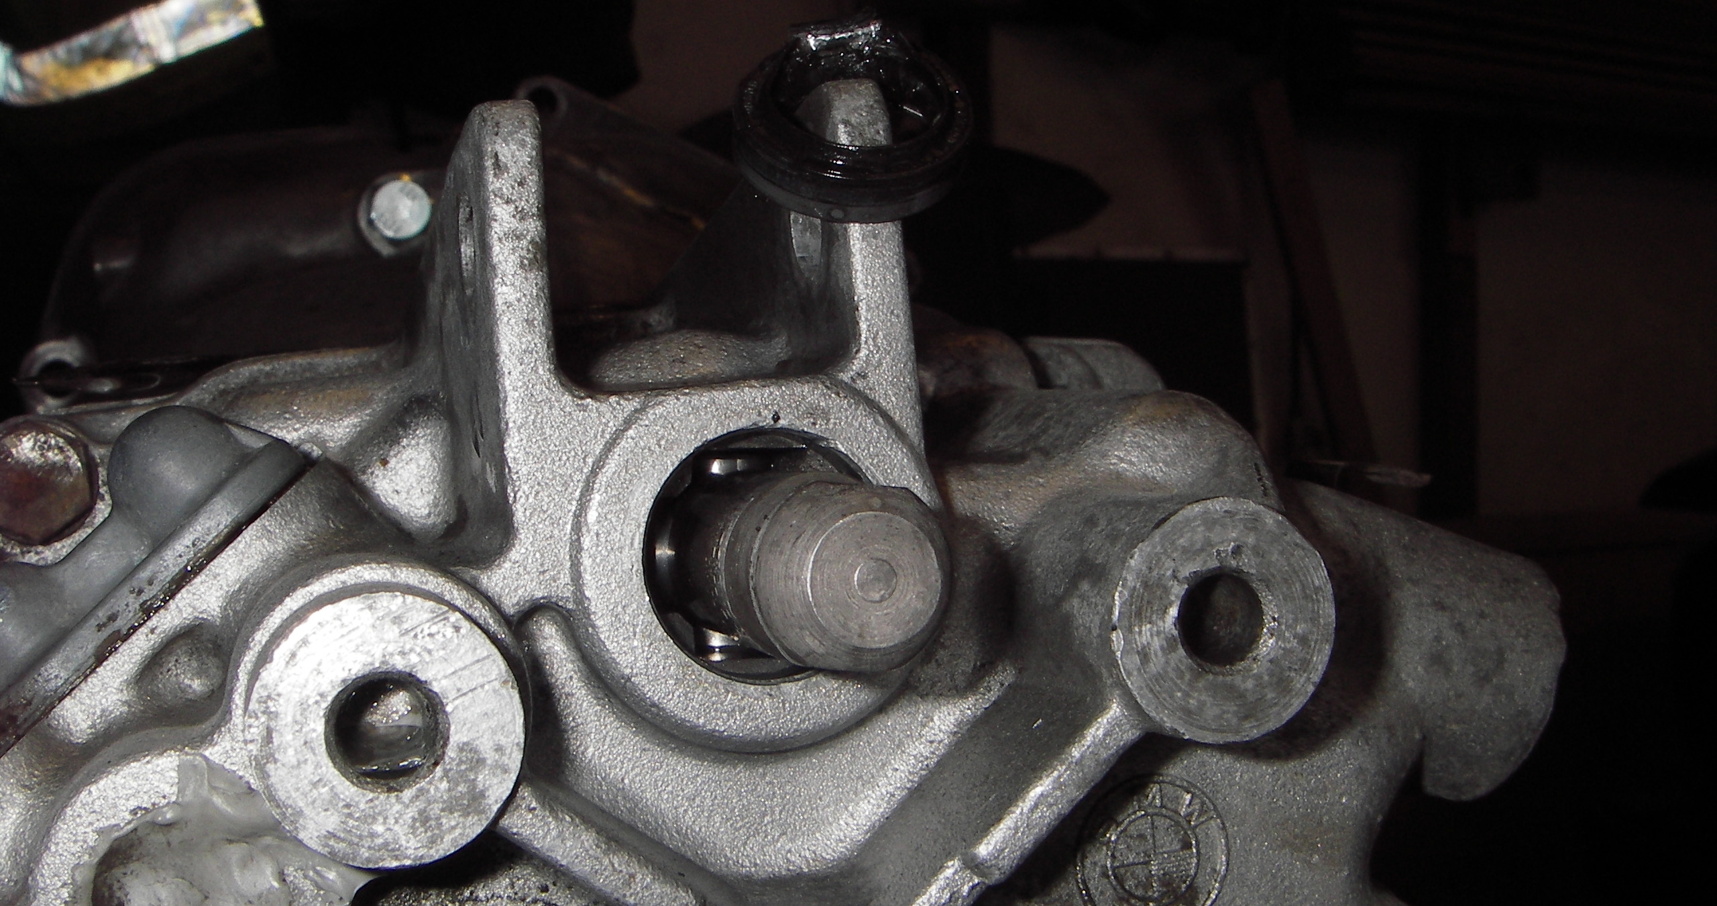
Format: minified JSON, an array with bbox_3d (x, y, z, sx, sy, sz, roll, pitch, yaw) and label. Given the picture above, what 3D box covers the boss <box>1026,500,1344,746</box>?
[{"bbox_3d":[0.035,0.017,0.204,0.025,0.025,0.021,0,-1,-17],"label":"boss"}]

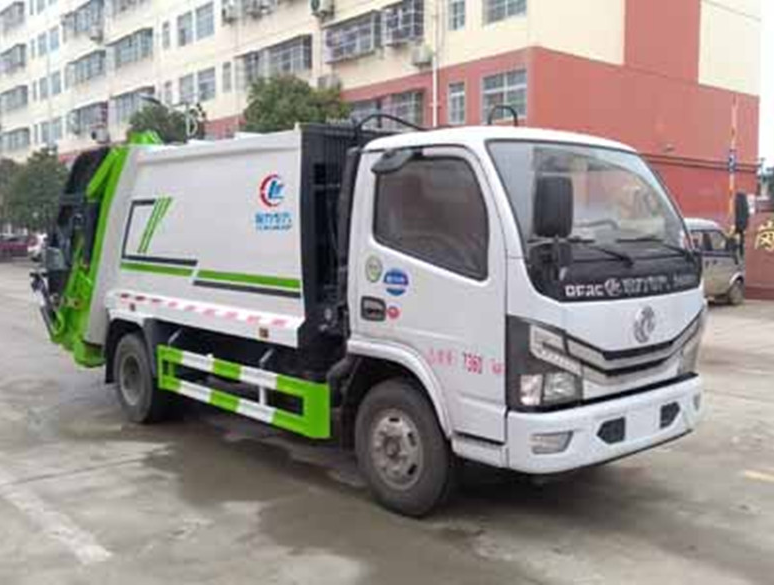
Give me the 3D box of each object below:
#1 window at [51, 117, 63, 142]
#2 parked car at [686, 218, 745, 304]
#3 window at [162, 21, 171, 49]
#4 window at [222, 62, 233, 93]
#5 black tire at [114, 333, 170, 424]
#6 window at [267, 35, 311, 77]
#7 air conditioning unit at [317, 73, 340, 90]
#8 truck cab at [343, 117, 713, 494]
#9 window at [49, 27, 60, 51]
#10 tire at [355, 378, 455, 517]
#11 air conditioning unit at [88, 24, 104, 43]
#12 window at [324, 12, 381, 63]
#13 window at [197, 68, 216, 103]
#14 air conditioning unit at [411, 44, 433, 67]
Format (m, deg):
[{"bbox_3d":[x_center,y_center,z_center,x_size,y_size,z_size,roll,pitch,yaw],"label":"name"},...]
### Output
[{"bbox_3d":[-22.918,-11.292,54.807,0.150,1.500,1.750,-4,6,-42],"label":"window"},{"bbox_3d":[6.110,-0.644,17.089,4.050,1.850,1.640,-3,5,-32],"label":"parked car"},{"bbox_3d":[-11.781,-13.748,42.159,0.150,1.350,0.850,-4,6,-42],"label":"window"},{"bbox_3d":[-7.329,-9.878,36.293,0.140,1.340,0.880,-5,6,-41],"label":"window"},{"bbox_3d":[-2.198,0.764,7.069,0.220,0.780,0.780,-5,6,-44],"label":"black tire"},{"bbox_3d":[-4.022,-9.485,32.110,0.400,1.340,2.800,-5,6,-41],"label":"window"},{"bbox_3d":[-2.346,-8.400,31.624,0.360,0.620,0.880,-4,6,-42],"label":"air conditioning unit"},{"bbox_3d":[0.925,-0.050,4.869,1.900,1.880,1.480,-5,6,-41],"label":"truck cab"},{"bbox_3d":[-22.282,-16.972,52.925,0.160,1.360,1.750,-5,6,-41],"label":"window"},{"bbox_3d":[0.105,0.939,4.758,0.205,0.775,0.775,-5,6,-41],"label":"tire"},{"bbox_3d":[-17.575,-15.670,47.717,0.360,0.650,0.880,-4,6,-42],"label":"air conditioning unit"},{"bbox_3d":[-1.238,-9.278,28.952,0.450,1.410,2.830,-5,6,-41],"label":"window"},{"bbox_3d":[-9.004,-10.376,39.343,0.150,1.500,1.750,-4,6,-42],"label":"window"},{"bbox_3d":[1.163,-7.872,26.255,0.320,0.580,0.800,-5,6,-41],"label":"air conditioning unit"}]

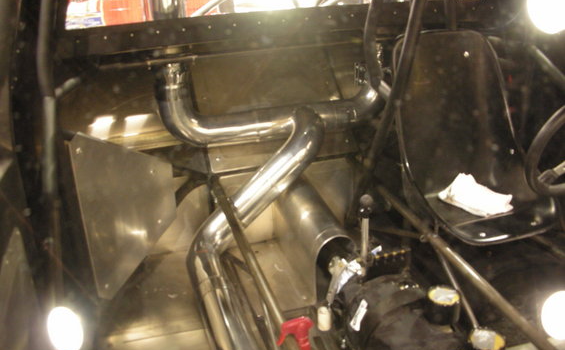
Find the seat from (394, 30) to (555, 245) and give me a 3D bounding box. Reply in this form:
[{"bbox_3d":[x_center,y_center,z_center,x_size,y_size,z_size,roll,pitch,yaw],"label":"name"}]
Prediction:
[{"bbox_3d":[0.615,-0.129,1.845,0.460,0.560,0.510,-8,28,-15],"label":"seat"}]

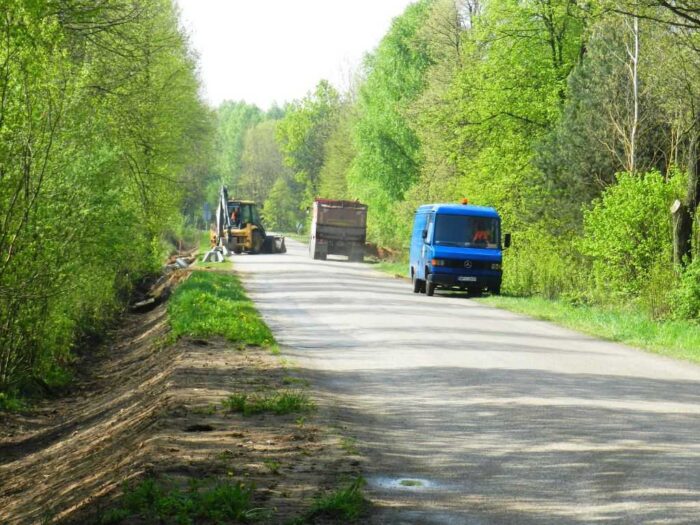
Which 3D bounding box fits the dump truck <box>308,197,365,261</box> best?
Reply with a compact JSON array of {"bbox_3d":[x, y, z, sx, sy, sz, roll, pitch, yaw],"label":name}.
[{"bbox_3d":[-0.640,-1.690,135.800,2.550,3.120,7.600,3,1,-3],"label":"dump truck"}]

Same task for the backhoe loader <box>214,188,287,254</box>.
[{"bbox_3d":[-5.680,-2.310,143.000,2.350,3.600,5.600,3,1,27],"label":"backhoe loader"}]

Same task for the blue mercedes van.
[{"bbox_3d":[3.250,-0.400,81.200,2.180,2.720,5.350,3,1,-5],"label":"blue mercedes van"}]

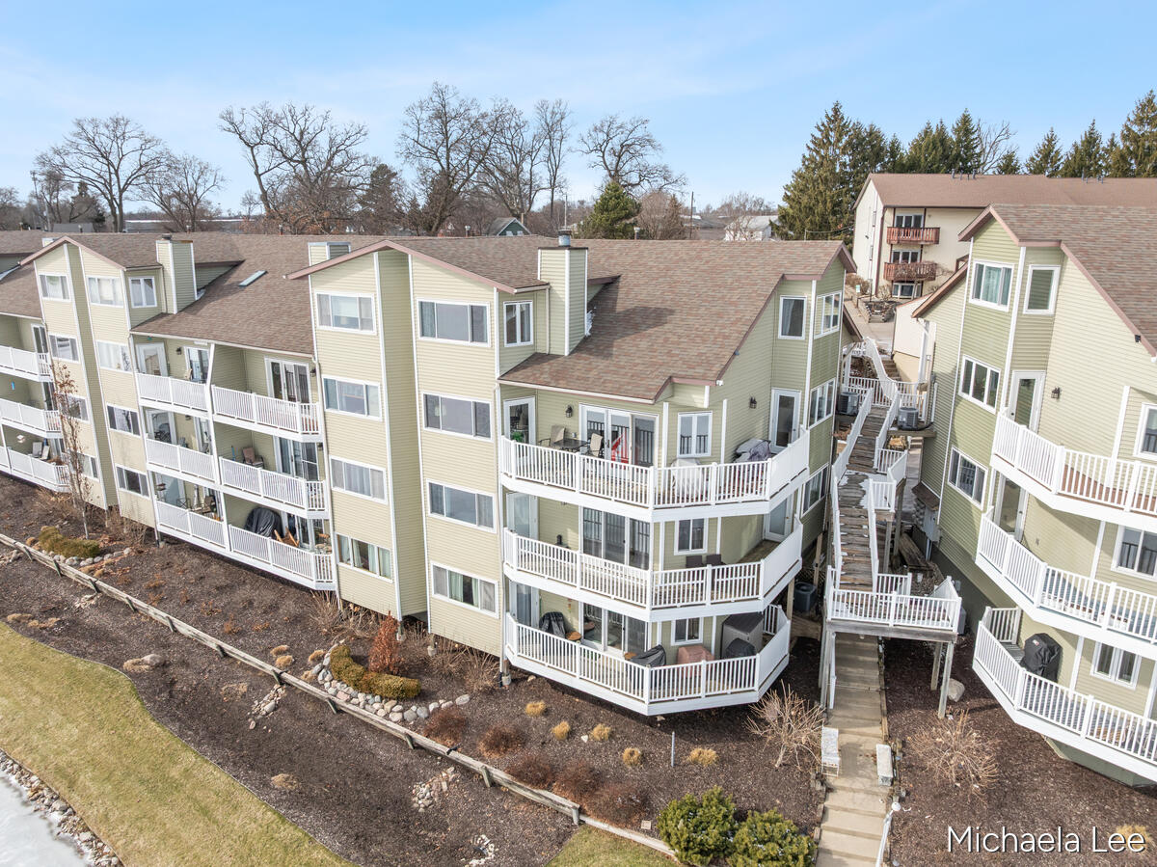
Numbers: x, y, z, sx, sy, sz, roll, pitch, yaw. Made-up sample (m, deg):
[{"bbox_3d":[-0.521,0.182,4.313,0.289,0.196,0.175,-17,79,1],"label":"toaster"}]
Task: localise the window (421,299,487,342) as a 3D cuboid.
[{"bbox_3d":[-3.614,-3.222,23.144,2.698,1.172,0.150,10,18,33],"label":"window"}]

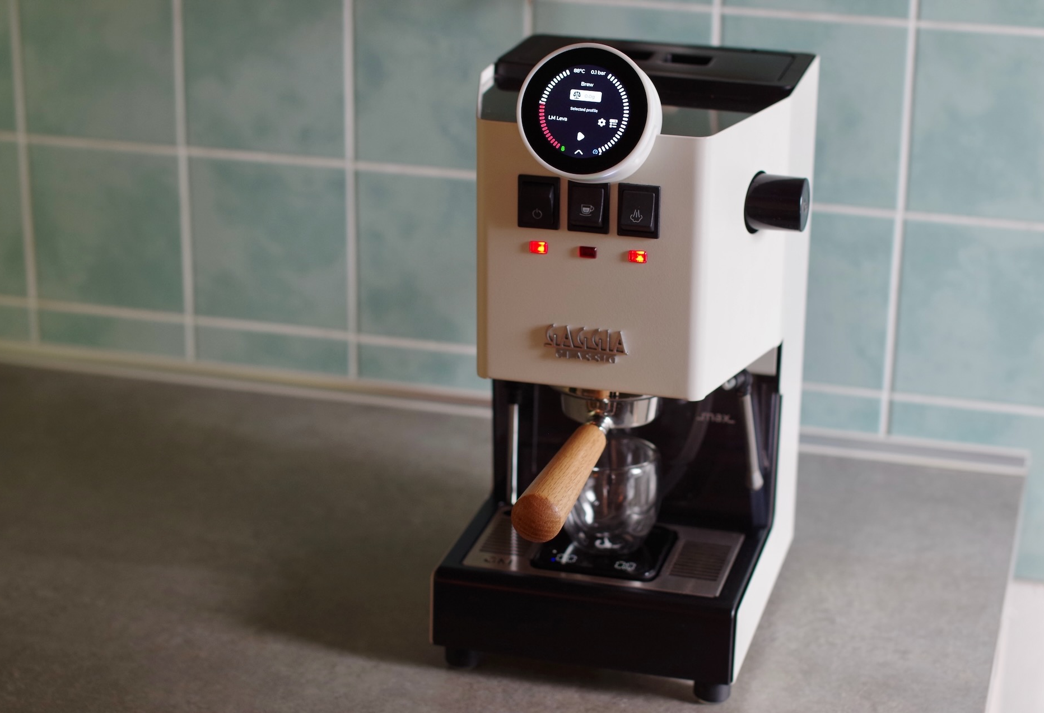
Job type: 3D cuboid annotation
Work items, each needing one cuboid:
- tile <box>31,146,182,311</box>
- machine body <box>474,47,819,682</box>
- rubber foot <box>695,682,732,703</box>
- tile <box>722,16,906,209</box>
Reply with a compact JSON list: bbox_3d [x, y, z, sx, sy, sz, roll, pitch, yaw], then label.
[{"bbox_3d":[-0.362,-0.113,1.956,0.146,0.146,0.009,6,21,15],"label":"tile"},{"bbox_3d":[0.070,-0.007,1.468,0.200,0.355,0.225,6,21,14],"label":"machine body"},{"bbox_3d":[0.124,0.209,1.445,0.024,0.020,0.024,6,21,14],"label":"rubber foot"},{"bbox_3d":[0.225,-0.191,1.748,0.146,0.146,0.009,6,21,15],"label":"tile"}]

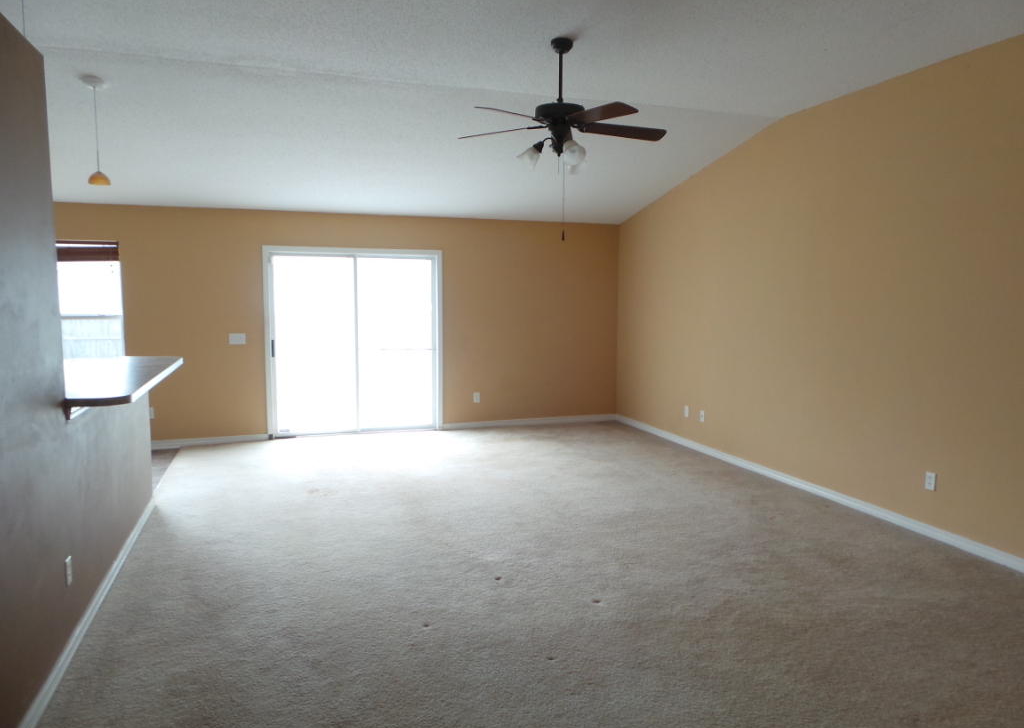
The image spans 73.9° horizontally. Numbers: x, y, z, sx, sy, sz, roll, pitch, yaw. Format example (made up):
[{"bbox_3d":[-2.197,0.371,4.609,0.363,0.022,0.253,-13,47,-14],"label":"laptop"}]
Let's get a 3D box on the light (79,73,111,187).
[{"bbox_3d":[-2.763,-1.532,4.535,0.140,0.668,0.140,-2,6,-19],"label":"light"}]

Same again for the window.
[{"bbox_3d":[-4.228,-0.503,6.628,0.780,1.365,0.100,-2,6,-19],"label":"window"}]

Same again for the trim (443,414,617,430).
[{"bbox_3d":[0.266,0.705,8.320,2.258,0.082,0.020,-2,6,-19],"label":"trim"}]

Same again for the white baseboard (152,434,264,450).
[{"bbox_3d":[-3.161,0.809,7.104,1.140,0.092,0.020,-2,6,-20],"label":"white baseboard"}]

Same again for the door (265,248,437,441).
[{"bbox_3d":[-1.712,-0.226,7.551,1.920,2.080,0.100,-2,6,-19],"label":"door"}]

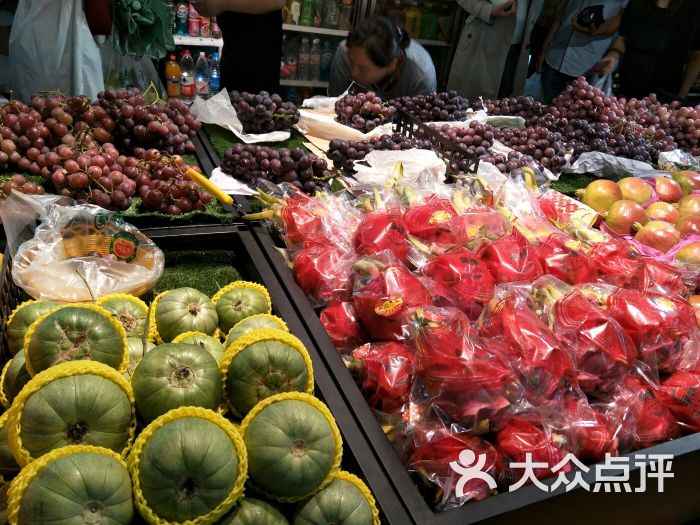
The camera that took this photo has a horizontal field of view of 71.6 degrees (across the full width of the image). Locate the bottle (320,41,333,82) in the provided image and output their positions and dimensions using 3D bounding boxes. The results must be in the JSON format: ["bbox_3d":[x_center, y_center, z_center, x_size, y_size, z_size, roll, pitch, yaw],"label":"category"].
[{"bbox_3d":[-0.140,-1.190,2.880,0.066,0.225,0.066,6,26,0],"label":"bottle"}]

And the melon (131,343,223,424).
[{"bbox_3d":[-0.195,0.139,0.545,0.105,0.100,0.105,-10,33,-24],"label":"melon"}]

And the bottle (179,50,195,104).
[{"bbox_3d":[-0.751,-0.859,2.230,0.066,0.235,0.066,-4,32,-17],"label":"bottle"}]

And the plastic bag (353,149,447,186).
[{"bbox_3d":[0.106,-0.201,1.040,0.195,0.065,0.120,8,26,4],"label":"plastic bag"}]

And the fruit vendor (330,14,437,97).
[{"bbox_3d":[0.090,-0.360,2.030,0.440,1.200,0.460,18,33,22],"label":"fruit vendor"}]

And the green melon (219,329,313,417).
[{"bbox_3d":[-0.098,0.132,0.570,0.110,0.105,0.110,-10,33,-24],"label":"green melon"}]

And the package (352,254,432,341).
[{"bbox_3d":[0.058,0.045,0.665,0.105,0.105,0.125,9,31,7],"label":"package"}]

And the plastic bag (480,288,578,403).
[{"bbox_3d":[0.222,0.105,0.600,0.110,0.100,0.135,-1,31,-10],"label":"plastic bag"}]

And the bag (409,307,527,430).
[{"bbox_3d":[0.133,0.125,0.560,0.125,0.100,0.115,14,27,16],"label":"bag"}]

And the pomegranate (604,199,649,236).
[{"bbox_3d":[0.556,-0.091,0.980,0.088,0.082,0.086,20,29,27],"label":"pomegranate"}]

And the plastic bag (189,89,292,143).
[{"bbox_3d":[-0.287,-0.382,1.270,0.250,0.090,0.180,5,30,0],"label":"plastic bag"}]

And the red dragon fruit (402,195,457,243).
[{"bbox_3d":[0.131,-0.071,0.800,0.100,0.092,0.108,12,31,8],"label":"red dragon fruit"}]

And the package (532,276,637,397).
[{"bbox_3d":[0.297,0.094,0.615,0.120,0.115,0.140,24,34,27],"label":"package"}]

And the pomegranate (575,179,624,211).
[{"bbox_3d":[0.532,-0.140,1.030,0.090,0.083,0.088,19,29,24],"label":"pomegranate"}]

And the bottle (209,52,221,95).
[{"bbox_3d":[-0.681,-0.949,2.450,0.065,0.222,0.065,5,30,0],"label":"bottle"}]

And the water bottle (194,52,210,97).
[{"bbox_3d":[-0.690,-0.865,2.270,0.065,0.222,0.065,-3,32,-16],"label":"water bottle"}]

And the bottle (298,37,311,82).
[{"bbox_3d":[-0.270,-1.202,2.880,0.066,0.232,0.066,6,26,0],"label":"bottle"}]

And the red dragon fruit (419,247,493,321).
[{"bbox_3d":[0.147,0.029,0.670,0.105,0.097,0.112,14,31,13],"label":"red dragon fruit"}]

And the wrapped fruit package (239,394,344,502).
[{"bbox_3d":[-0.061,0.193,0.506,0.105,0.100,0.105,3,30,-2],"label":"wrapped fruit package"}]

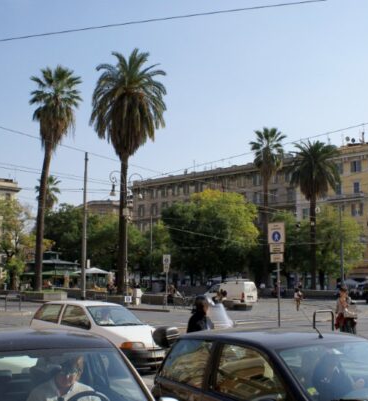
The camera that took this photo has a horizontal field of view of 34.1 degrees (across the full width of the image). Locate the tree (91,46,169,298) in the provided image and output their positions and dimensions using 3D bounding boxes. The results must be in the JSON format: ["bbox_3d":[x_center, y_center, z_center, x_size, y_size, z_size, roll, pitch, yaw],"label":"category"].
[{"bbox_3d":[-4.787,-2.611,50.868,6.555,21.511,6.555,0,-8,0],"label":"tree"}]

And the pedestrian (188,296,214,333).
[{"bbox_3d":[0.297,2.474,10.763,0.600,1.487,0.550,-3,-8,22],"label":"pedestrian"}]

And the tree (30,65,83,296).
[{"bbox_3d":[-12.595,-2.443,58.889,5.100,22.293,5.100,0,-8,0],"label":"tree"}]

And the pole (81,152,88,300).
[{"bbox_3d":[-7.002,2.041,42.130,0.270,11.050,0.270,0,-8,0],"label":"pole"}]

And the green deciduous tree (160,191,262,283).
[{"bbox_3d":[3.004,4.563,68.016,10.800,11.527,10.500,0,-8,0],"label":"green deciduous tree"}]

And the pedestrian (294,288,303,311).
[{"bbox_3d":[7.904,6.792,41.461,0.500,1.640,0.400,-1,-8,10],"label":"pedestrian"}]

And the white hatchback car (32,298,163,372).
[{"bbox_3d":[-1.900,3.080,13.800,3.780,1.450,1.630,-6,-9,38],"label":"white hatchback car"}]

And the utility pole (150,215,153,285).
[{"bbox_3d":[-3.941,6.785,72.767,0.220,10.244,0.220,0,-8,0],"label":"utility pole"}]

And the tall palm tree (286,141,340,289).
[{"bbox_3d":[15.627,1.538,72.472,6.500,17.976,6.500,0,-8,0],"label":"tall palm tree"}]

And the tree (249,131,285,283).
[{"bbox_3d":[10.356,1.050,72.569,4.412,20.546,4.412,0,-8,0],"label":"tree"}]

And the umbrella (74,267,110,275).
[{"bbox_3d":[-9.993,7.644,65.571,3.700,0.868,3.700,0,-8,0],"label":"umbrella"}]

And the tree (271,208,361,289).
[{"bbox_3d":[16.444,6.223,73.857,11.000,11.063,11.000,0,-8,0],"label":"tree"}]

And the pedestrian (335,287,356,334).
[{"bbox_3d":[5.700,3.910,21.161,0.650,1.670,0.600,3,-9,-20],"label":"pedestrian"}]

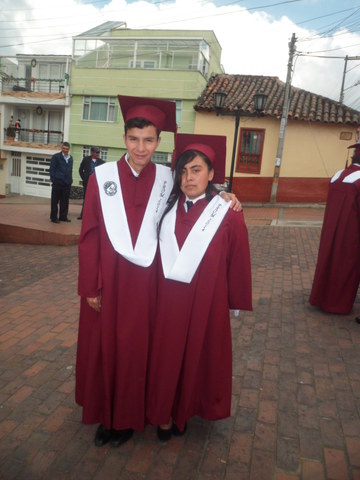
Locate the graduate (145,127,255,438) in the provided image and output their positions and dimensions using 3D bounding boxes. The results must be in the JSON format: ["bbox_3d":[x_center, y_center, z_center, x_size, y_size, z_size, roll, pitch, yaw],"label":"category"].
[{"bbox_3d":[0.131,0.299,1.963,0.570,1.670,0.430,7,9,6],"label":"graduate"}]

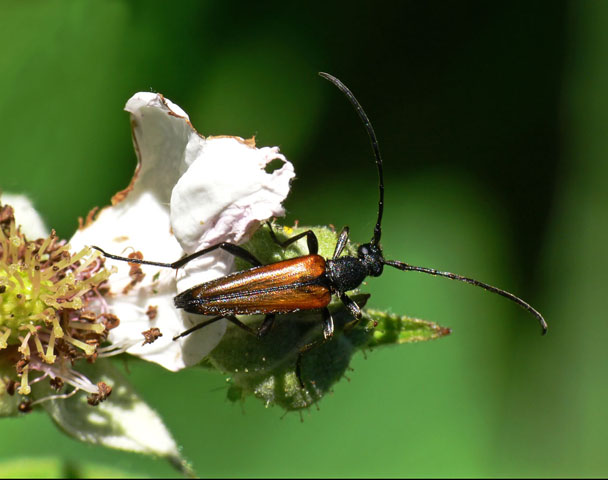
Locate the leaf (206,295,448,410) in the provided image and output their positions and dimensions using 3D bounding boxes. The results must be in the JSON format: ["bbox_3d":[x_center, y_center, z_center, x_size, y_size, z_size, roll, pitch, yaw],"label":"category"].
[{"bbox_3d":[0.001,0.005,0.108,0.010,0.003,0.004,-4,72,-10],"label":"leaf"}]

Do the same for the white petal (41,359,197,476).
[{"bbox_3d":[-0.008,0.008,0.109,0.003,0.008,0.002,-53,13,-10],"label":"white petal"}]

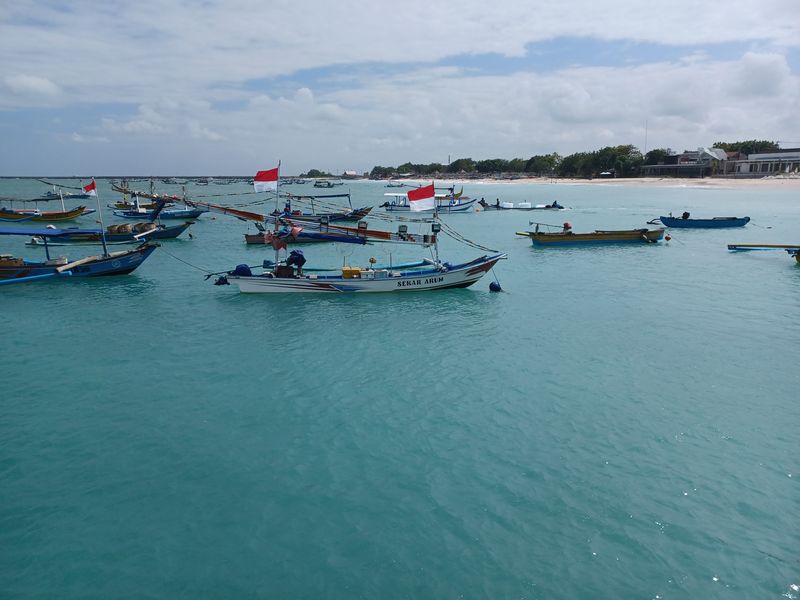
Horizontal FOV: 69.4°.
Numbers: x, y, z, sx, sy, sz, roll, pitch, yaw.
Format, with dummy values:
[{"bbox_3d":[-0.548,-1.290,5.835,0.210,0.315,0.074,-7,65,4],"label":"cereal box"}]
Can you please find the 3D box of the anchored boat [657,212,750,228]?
[{"bbox_3d":[22.720,-5.902,43.042,6.500,1.050,1.500,0,12,0],"label":"anchored boat"}]

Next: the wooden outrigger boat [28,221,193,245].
[{"bbox_3d":[-16.789,-3.976,33.742,8.600,1.150,2.800,-1,12,-4],"label":"wooden outrigger boat"}]

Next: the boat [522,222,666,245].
[{"bbox_3d":[10.889,-3.788,32.855,8.200,1.150,1.800,-3,12,-14],"label":"boat"}]

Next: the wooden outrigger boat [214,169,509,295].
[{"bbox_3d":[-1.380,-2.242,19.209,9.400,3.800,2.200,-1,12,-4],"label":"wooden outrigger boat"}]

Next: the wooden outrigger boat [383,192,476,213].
[{"bbox_3d":[3.150,-10.731,62.758,9.800,2.300,2.200,1,12,3],"label":"wooden outrigger boat"}]

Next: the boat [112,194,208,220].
[{"bbox_3d":[-21.585,-8.358,52.075,8.400,2.100,2.300,1,12,6],"label":"boat"}]

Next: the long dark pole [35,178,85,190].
[{"bbox_3d":[-56.456,-19.022,95.698,8.080,0.450,0.300,11,12,-2],"label":"long dark pole"}]

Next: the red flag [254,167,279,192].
[{"bbox_3d":[-4.141,-3.707,17.921,0.800,0.800,0.150,0,12,0],"label":"red flag"}]

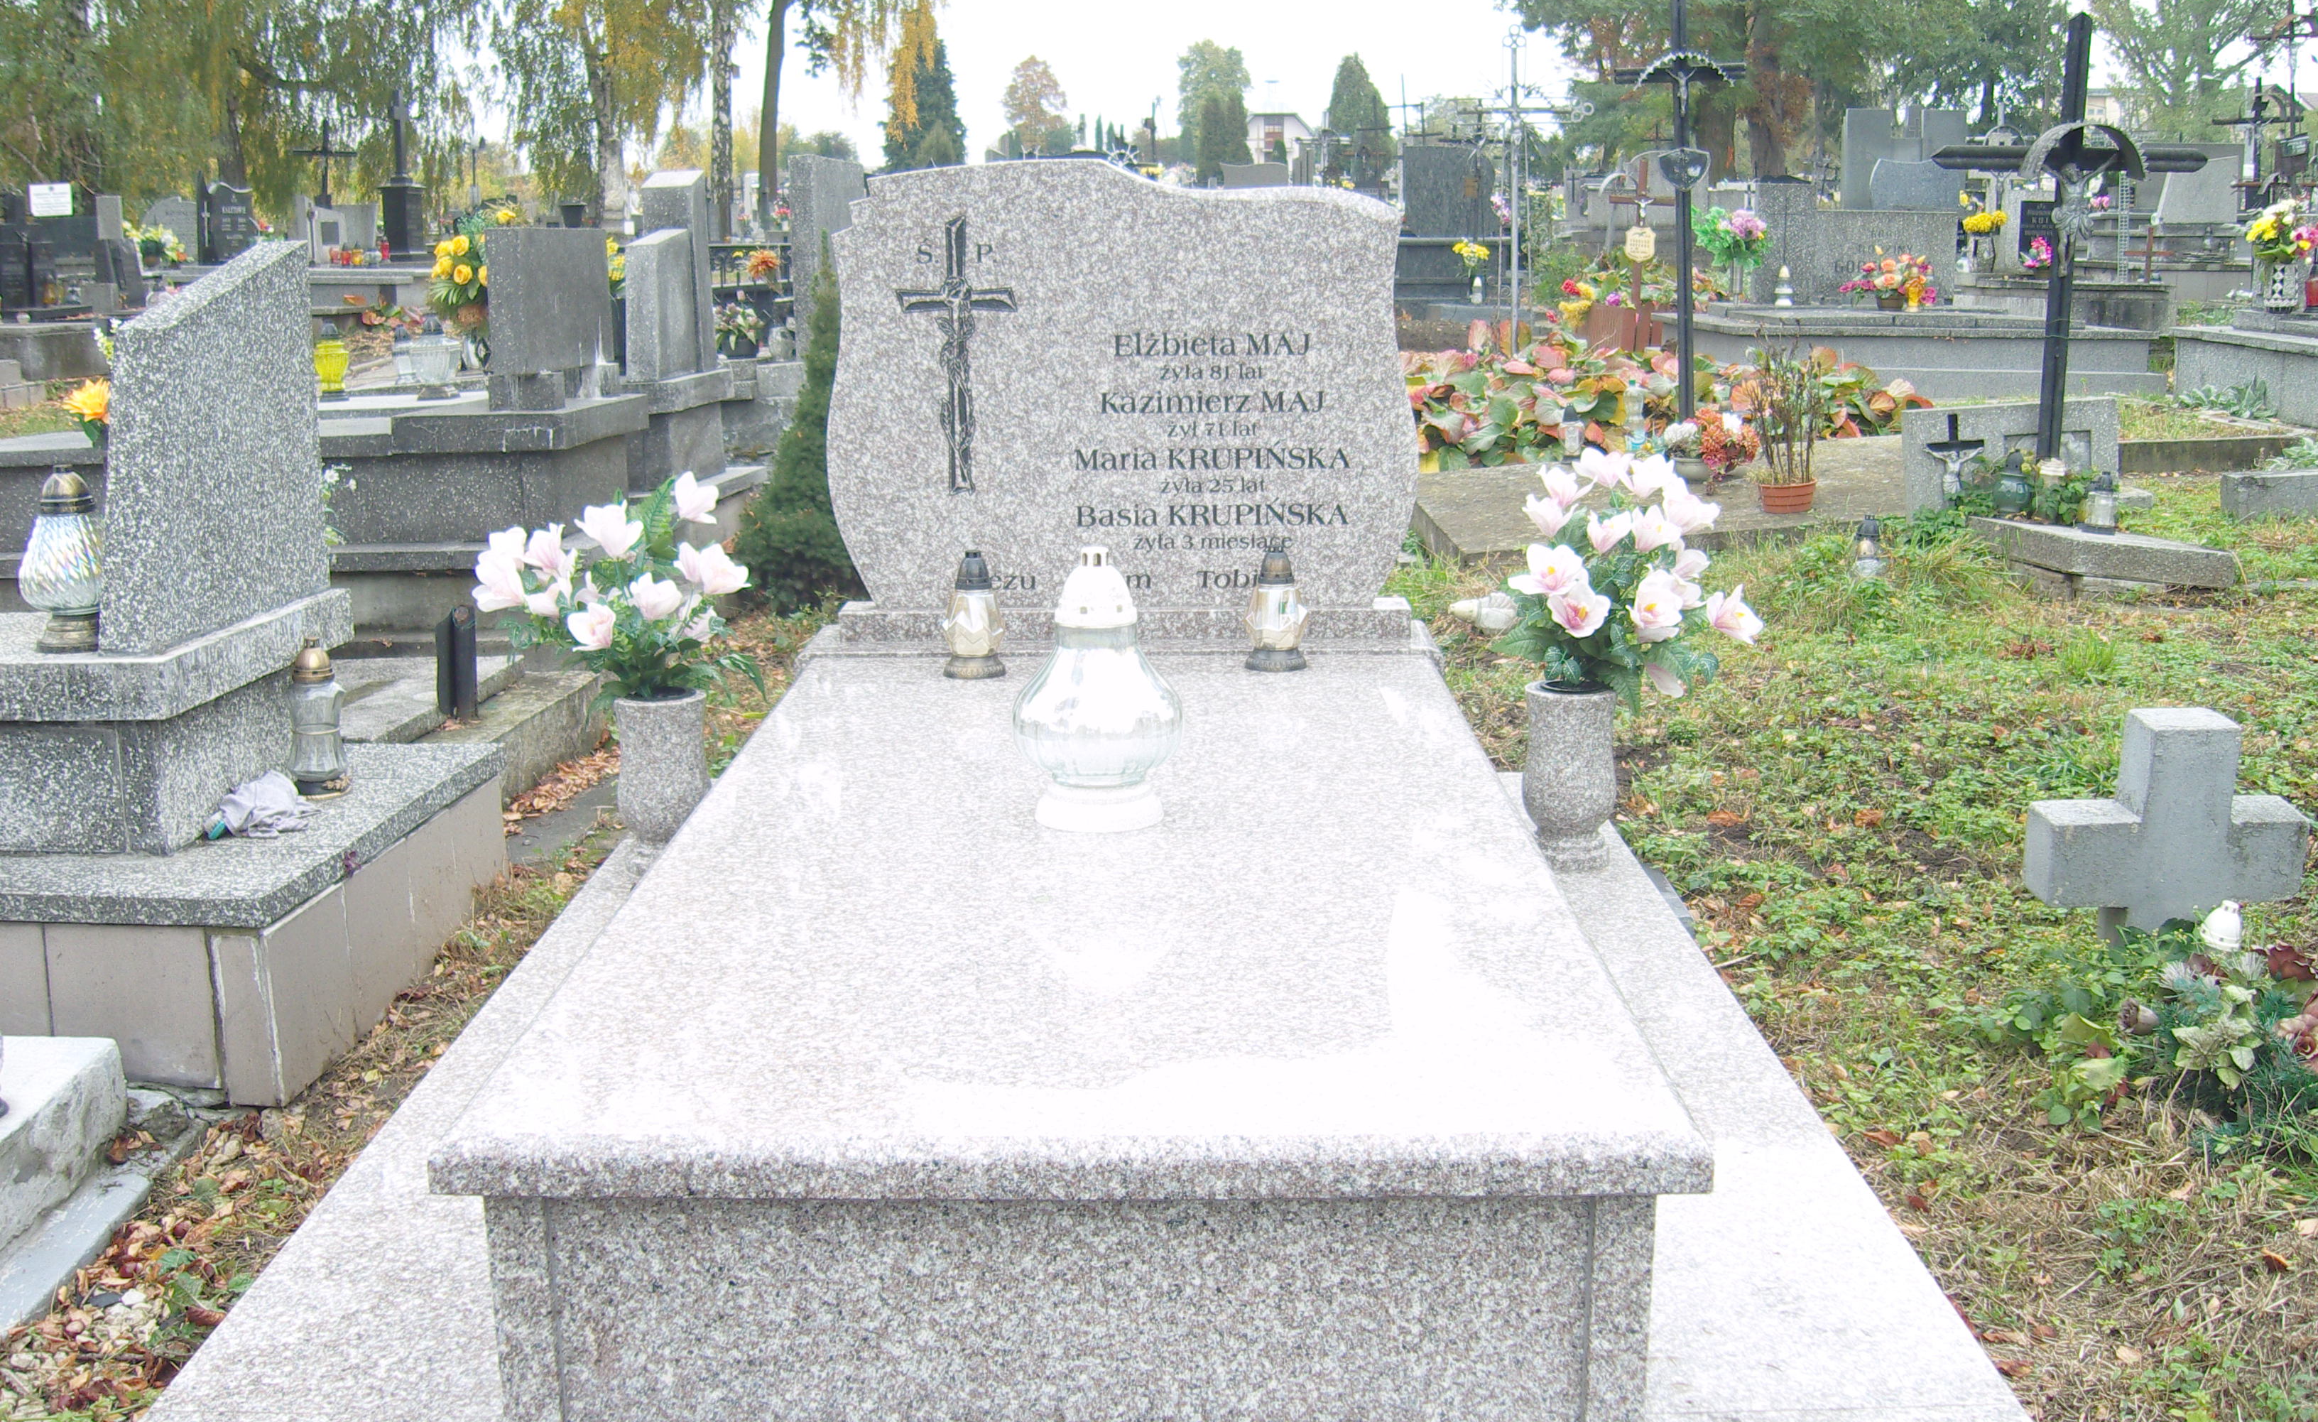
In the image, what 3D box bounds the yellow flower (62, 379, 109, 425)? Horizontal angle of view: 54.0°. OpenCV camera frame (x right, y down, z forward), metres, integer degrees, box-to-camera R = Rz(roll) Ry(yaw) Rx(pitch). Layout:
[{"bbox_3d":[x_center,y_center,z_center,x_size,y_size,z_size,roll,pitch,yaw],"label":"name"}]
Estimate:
[{"bbox_3d":[-1.741,-0.502,3.700,0.095,0.085,0.085,0,13,0],"label":"yellow flower"}]

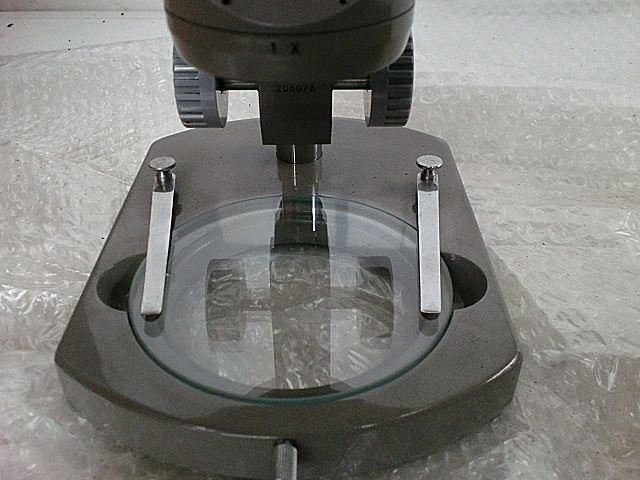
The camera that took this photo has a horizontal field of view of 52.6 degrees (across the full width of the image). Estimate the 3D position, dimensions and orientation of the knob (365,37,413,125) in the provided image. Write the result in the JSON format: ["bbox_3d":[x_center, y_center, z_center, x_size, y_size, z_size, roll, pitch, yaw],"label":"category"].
[{"bbox_3d":[0.024,-0.058,0.229,0.014,0.036,0.036,-1,34,-1],"label":"knob"}]

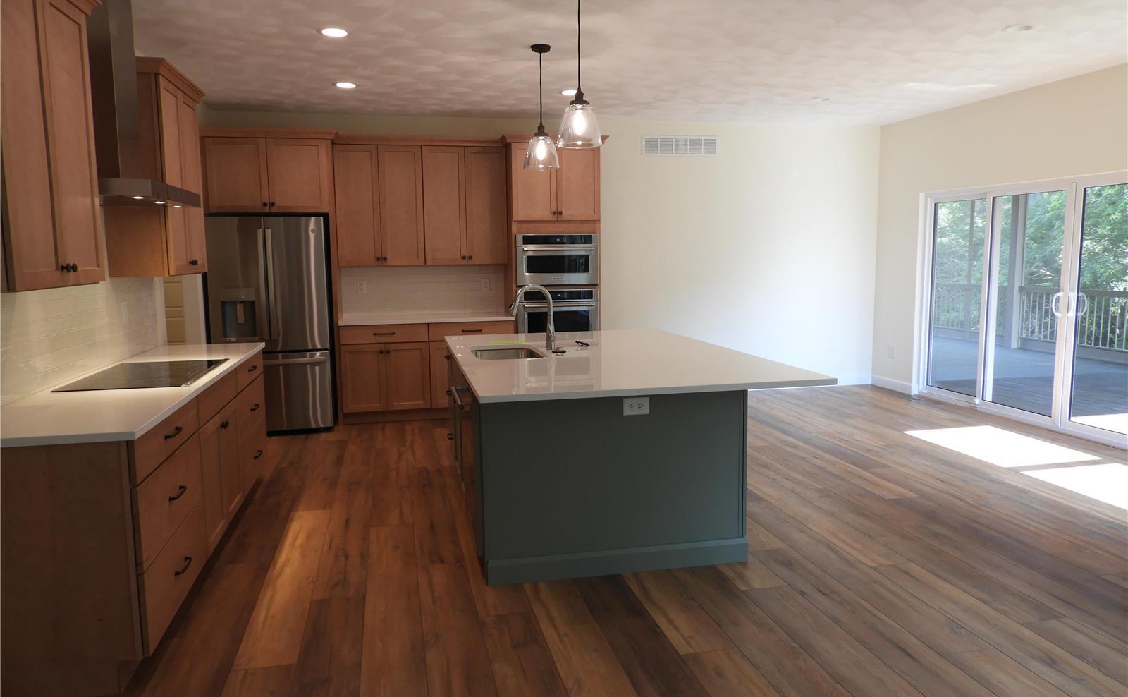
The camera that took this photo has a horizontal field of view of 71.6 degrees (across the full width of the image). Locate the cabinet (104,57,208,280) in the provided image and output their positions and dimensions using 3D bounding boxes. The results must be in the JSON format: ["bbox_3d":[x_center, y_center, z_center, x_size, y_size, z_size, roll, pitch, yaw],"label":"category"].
[{"bbox_3d":[-2.361,-0.998,4.546,0.365,1.128,0.930,-2,7,-12],"label":"cabinet"}]

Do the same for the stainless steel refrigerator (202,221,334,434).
[{"bbox_3d":[-2.472,-0.216,6.752,0.905,1.785,0.860,-2,7,-12],"label":"stainless steel refrigerator"}]

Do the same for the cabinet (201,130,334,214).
[{"bbox_3d":[-2.493,-1.488,6.752,1.060,0.665,0.651,-2,7,-12],"label":"cabinet"}]

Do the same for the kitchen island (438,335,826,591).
[{"bbox_3d":[0.191,0.475,4.513,1.573,0.908,2.410,-2,7,-12],"label":"kitchen island"}]

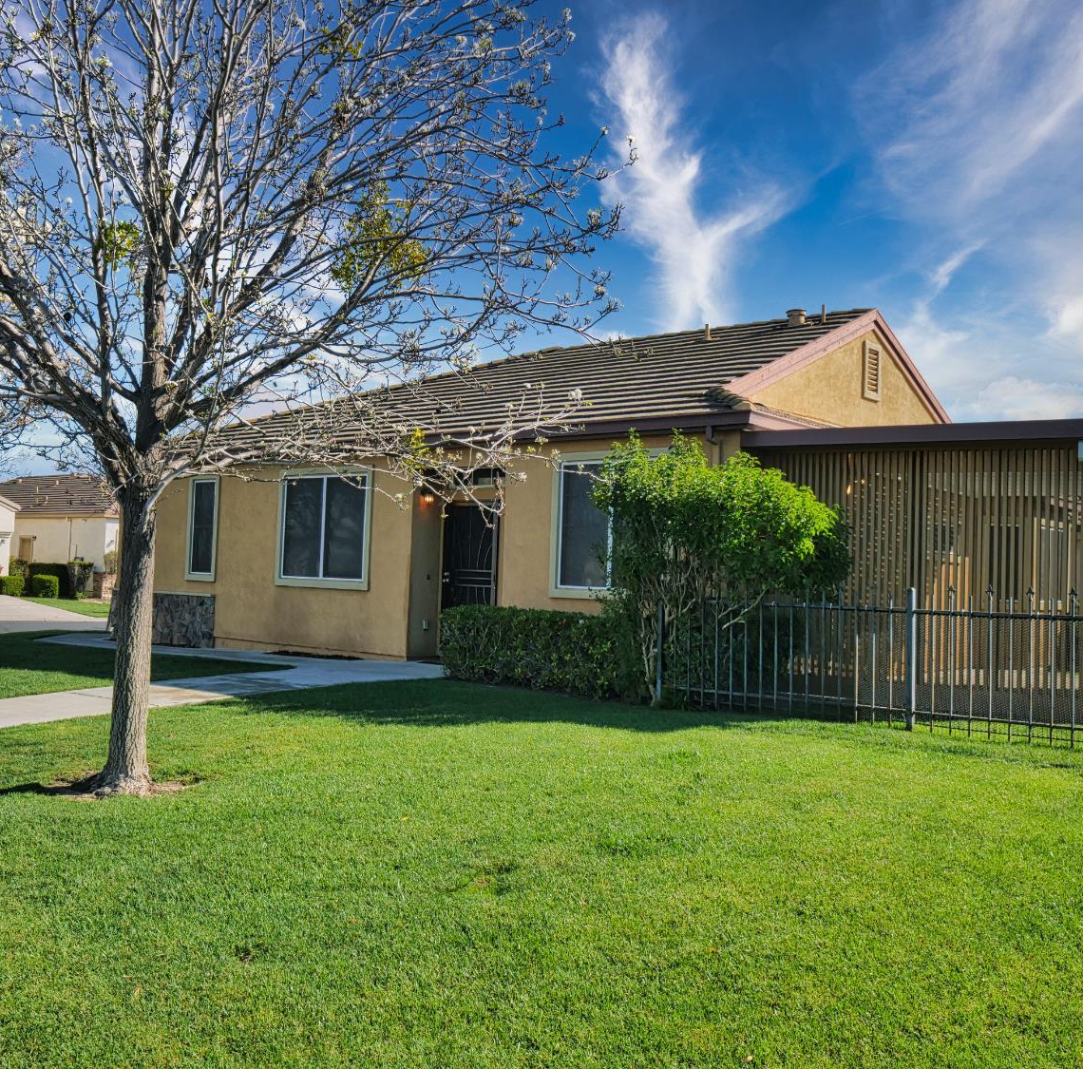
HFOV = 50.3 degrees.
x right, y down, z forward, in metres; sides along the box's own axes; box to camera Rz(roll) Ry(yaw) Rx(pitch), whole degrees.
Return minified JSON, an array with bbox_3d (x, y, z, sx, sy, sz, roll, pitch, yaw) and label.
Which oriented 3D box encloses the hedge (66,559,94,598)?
[{"bbox_3d":[-15.674,1.495,39.200,0.880,1.270,0.950,3,-2,-12],"label":"hedge"}]

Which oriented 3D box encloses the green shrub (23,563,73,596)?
[{"bbox_3d":[-16.919,1.564,39.500,1.600,1.120,1.100,3,-2,-12],"label":"green shrub"}]

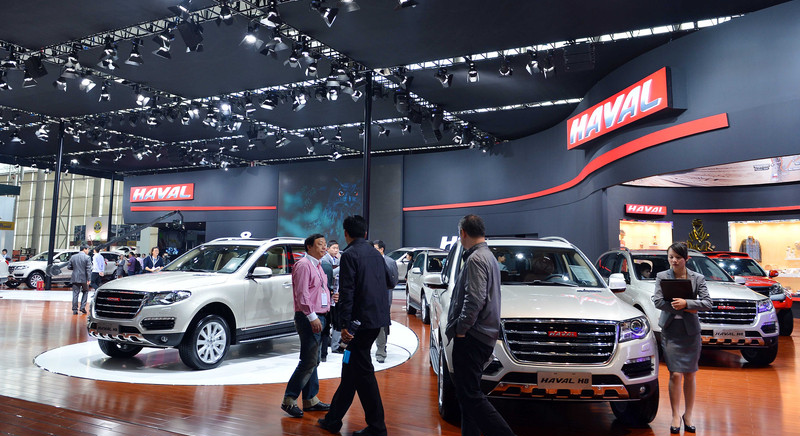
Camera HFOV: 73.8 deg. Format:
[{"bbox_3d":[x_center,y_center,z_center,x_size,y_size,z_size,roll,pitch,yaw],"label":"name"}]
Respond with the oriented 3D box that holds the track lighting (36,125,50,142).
[{"bbox_3d":[-17.169,-4.068,25.678,0.550,0.720,0.550,3,-6,-24],"label":"track lighting"}]

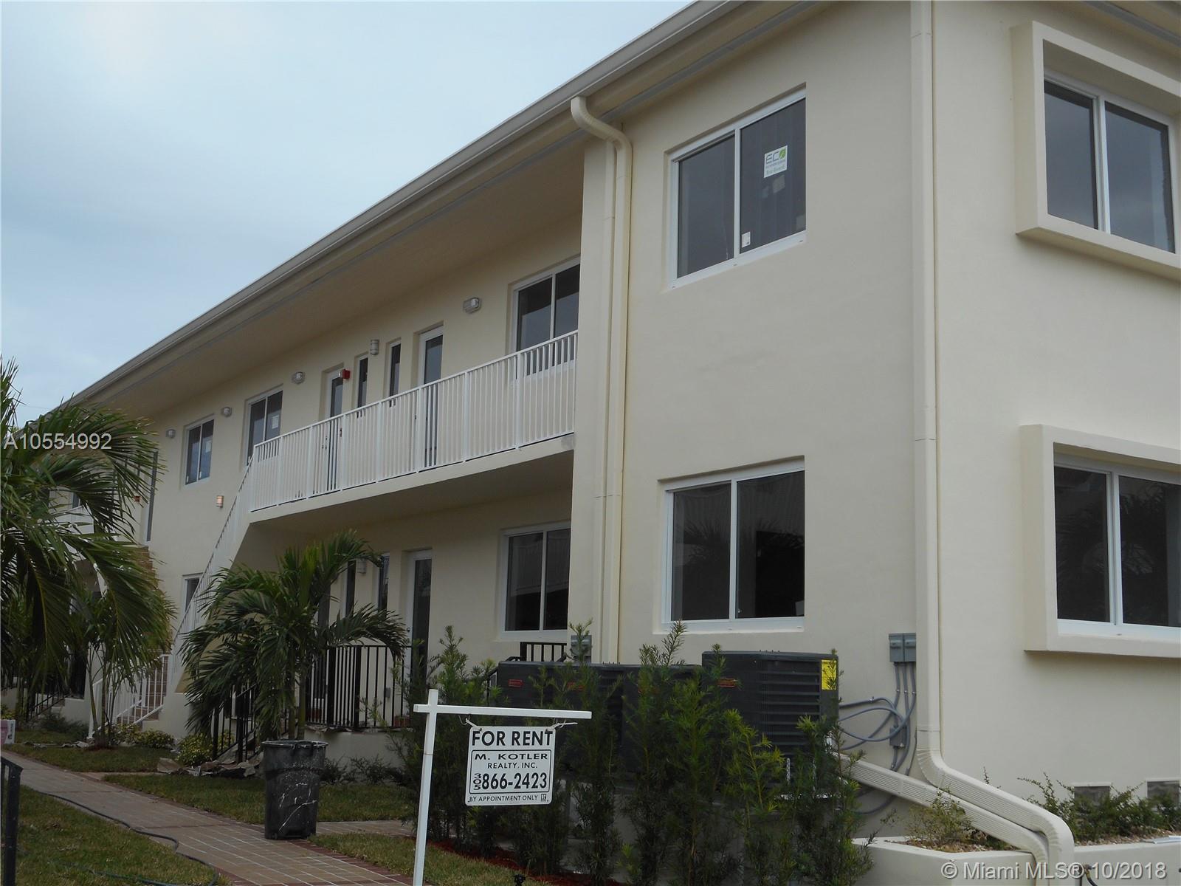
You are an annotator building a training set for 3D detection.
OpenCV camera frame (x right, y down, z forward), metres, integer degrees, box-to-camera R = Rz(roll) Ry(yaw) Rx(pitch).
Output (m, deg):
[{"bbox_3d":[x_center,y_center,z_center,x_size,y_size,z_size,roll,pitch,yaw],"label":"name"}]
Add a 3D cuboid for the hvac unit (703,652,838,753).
[{"bbox_3d":[1.142,1.678,9.591,0.620,0.660,0.620,8,-12,-33],"label":"hvac unit"}]

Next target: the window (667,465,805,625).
[{"bbox_3d":[1.107,0.817,11.539,0.100,1.190,1.720,8,-12,-33],"label":"window"}]

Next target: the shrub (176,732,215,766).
[{"bbox_3d":[-4.760,3.719,18.200,0.500,0.440,0.480,4,-10,-14],"label":"shrub"}]

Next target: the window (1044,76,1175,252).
[{"bbox_3d":[3.925,-2.089,11.499,1.760,1.200,0.100,8,-12,-33],"label":"window"}]

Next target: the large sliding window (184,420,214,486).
[{"bbox_3d":[-6.735,0.160,25.910,0.100,1.120,1.500,8,-12,-33],"label":"large sliding window"}]

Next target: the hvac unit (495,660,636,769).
[{"bbox_3d":[-0.250,2.108,11.699,0.700,0.760,0.700,8,-12,-33],"label":"hvac unit"}]

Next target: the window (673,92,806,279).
[{"bbox_3d":[1.183,-1.980,12.025,0.100,1.190,1.720,8,-12,-33],"label":"window"}]

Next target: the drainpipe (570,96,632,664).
[{"bbox_3d":[0.012,-0.323,12.741,0.600,5.400,0.140,8,-12,-33],"label":"drainpipe"}]

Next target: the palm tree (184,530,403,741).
[{"bbox_3d":[-3.162,2.237,16.000,2.300,2.600,2.100,3,-10,-11],"label":"palm tree"}]

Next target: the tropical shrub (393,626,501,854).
[{"bbox_3d":[-1.066,2.226,11.300,0.780,1.620,0.700,2,-10,-5],"label":"tropical shrub"}]

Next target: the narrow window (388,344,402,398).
[{"bbox_3d":[-2.563,-0.901,19.744,0.100,0.880,0.410,8,-12,-33],"label":"narrow window"}]

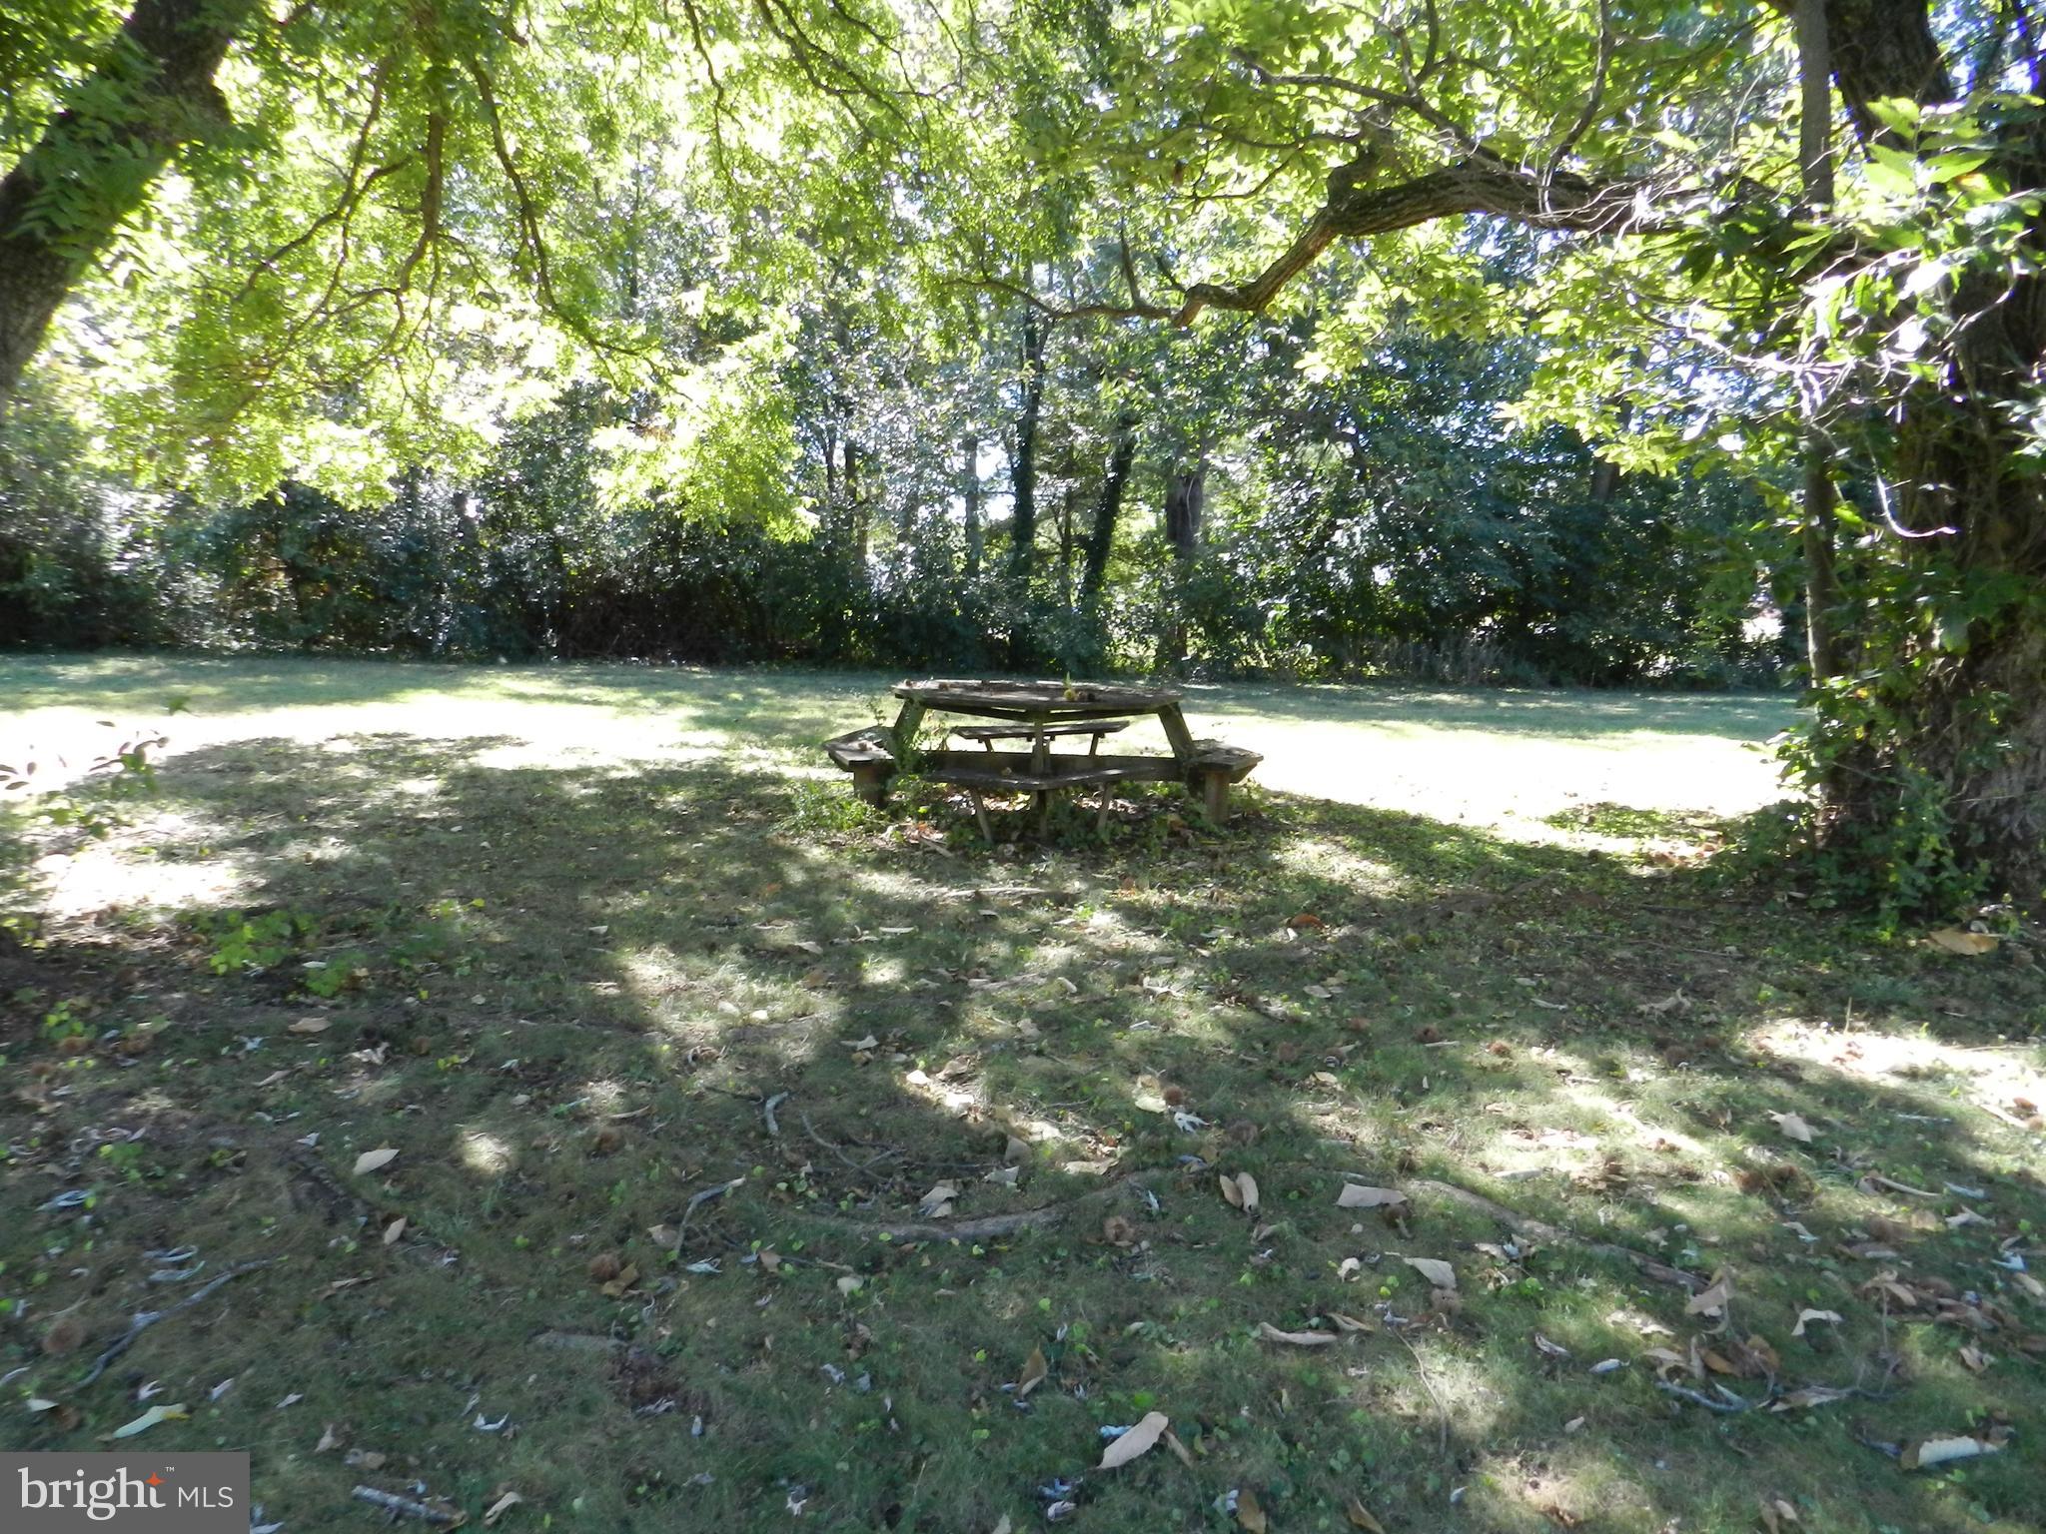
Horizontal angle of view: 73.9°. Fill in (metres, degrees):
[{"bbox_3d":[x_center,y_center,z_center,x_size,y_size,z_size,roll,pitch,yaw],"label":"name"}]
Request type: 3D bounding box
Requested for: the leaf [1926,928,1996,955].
[{"bbox_3d":[3.739,0.694,5.421,0.240,0.055,0.110,4,9,25],"label":"leaf"}]

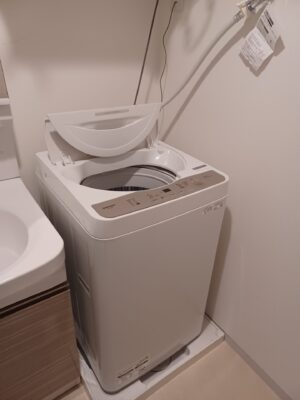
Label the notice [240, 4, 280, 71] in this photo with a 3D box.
[{"bbox_3d":[0.329,-0.476,0.855,0.025,0.143,0.100,-22,71,-22],"label":"notice"}]

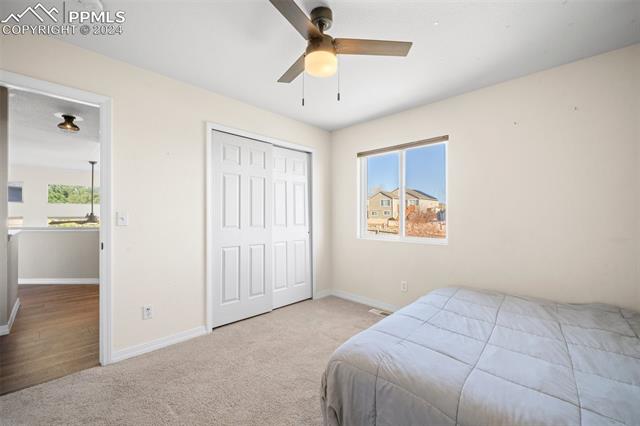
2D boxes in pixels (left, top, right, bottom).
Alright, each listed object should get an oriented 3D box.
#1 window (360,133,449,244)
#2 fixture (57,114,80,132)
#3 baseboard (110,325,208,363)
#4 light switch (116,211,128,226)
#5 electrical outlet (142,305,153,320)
[{"bbox_3d":[0.952,-0.236,3.251,1.179,1.175,0.100,0,0,44],"label":"window"},{"bbox_3d":[-3.267,-1.167,3.470,0.220,0.160,0.220,0,0,44],"label":"fixture"},{"bbox_3d":[-1.388,1.162,2.378,0.015,0.090,0.750,0,0,44],"label":"baseboard"},{"bbox_3d":[-1.603,0.050,2.163,0.012,0.118,0.074,0,0,44],"label":"light switch"},{"bbox_3d":[-1.478,0.858,2.289,0.012,0.118,0.072,0,0,44],"label":"electrical outlet"}]

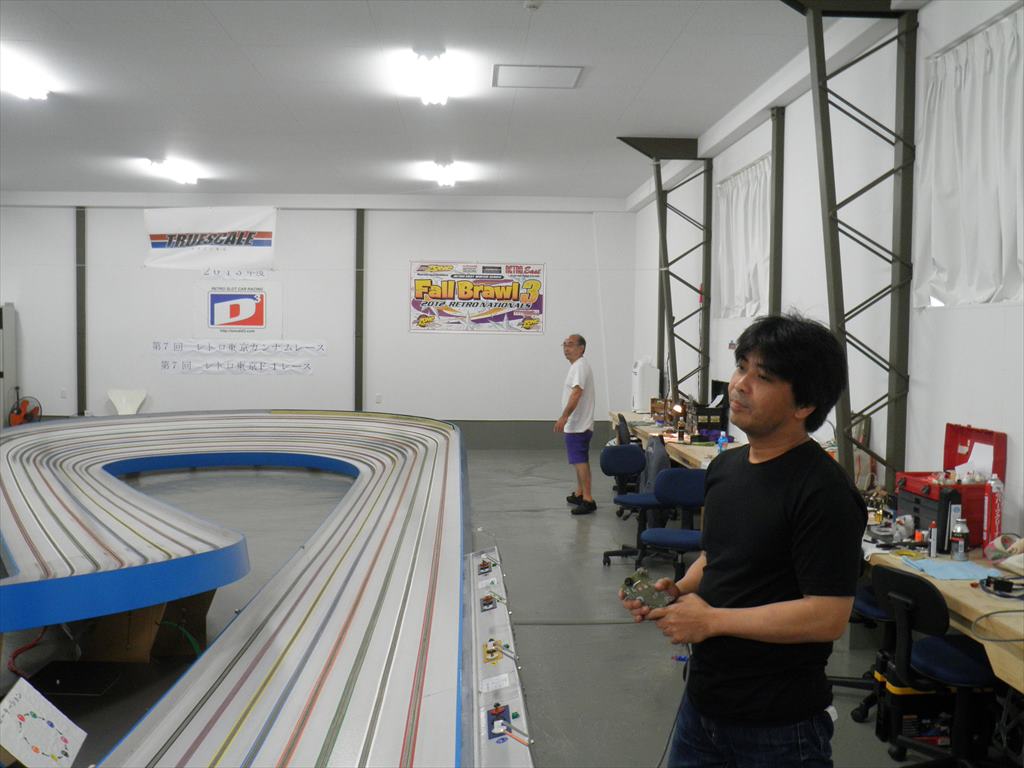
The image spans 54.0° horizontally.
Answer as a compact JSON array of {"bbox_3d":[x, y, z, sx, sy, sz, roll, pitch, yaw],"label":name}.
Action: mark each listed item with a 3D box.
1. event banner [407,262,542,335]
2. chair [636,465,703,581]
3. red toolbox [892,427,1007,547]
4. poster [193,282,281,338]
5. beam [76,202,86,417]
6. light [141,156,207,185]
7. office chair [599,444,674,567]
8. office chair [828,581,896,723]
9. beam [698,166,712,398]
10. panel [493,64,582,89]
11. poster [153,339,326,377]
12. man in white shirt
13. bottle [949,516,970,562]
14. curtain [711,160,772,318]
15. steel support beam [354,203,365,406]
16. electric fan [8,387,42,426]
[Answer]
[{"bbox_3d":[-0.454,-1.152,13.492,1.826,0.931,0.015,0,3,-3],"label":"event banner"},{"bbox_3d":[0.950,0.897,5.665,0.550,0.820,0.570,1,3,13],"label":"chair"},{"bbox_3d":[1.857,0.428,4.306,0.275,0.475,0.410,0,3,-7],"label":"red toolbox"},{"bbox_3d":[-3.657,-0.975,13.361,1.173,0.744,0.012,0,3,-3],"label":"poster"},{"bbox_3d":[-5.667,-0.923,13.235,0.125,2.779,0.110,0,3,-3],"label":"beam"},{"bbox_3d":[-3.717,-2.314,10.995,0.240,0.130,1.280,0,3,-3],"label":"light"},{"bbox_3d":[0.879,0.832,6.831,0.490,0.823,0.530,-1,3,-30],"label":"office chair"},{"bbox_3d":[1.600,0.973,4.332,0.570,0.810,0.550,0,3,-12],"label":"office chair"},{"bbox_3d":[1.879,-0.523,9.759,0.080,3.260,0.080,0,3,-3],"label":"beam"},{"bbox_3d":[0.180,-2.227,7.294,0.620,0.030,0.620,0,3,-3],"label":"panel"},{"bbox_3d":[-3.639,-0.353,13.393,2.318,0.506,0.015,0,3,-3],"label":"poster"},{"bbox_3d":[0.576,0.332,9.120,0.370,1.600,0.460,0,3,-13],"label":"man in white shirt"},{"bbox_3d":[1.747,0.598,3.934,0.068,0.166,0.068,0,3,-3],"label":"bottle"},{"bbox_3d":[1.858,-1.152,8.262,0.090,1.214,1.686,0,3,-3],"label":"curtain"},{"bbox_3d":[-2.031,-0.917,13.395,0.125,2.819,0.110,0,3,-3],"label":"steel support beam"},{"bbox_3d":[-6.107,0.496,12.634,0.480,0.820,0.380,-1,3,-27],"label":"electric fan"}]

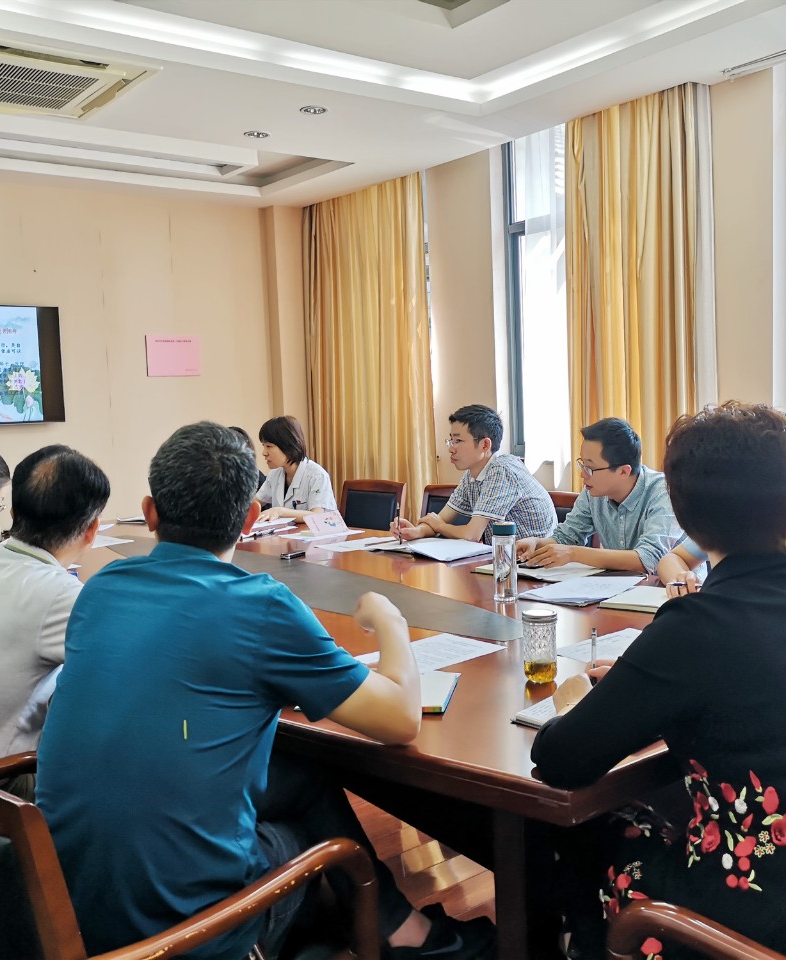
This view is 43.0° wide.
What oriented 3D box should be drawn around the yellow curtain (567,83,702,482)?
[{"bbox_3d":[1.349,-0.636,5.518,0.140,2.800,0.860,-6,6,-37],"label":"yellow curtain"}]

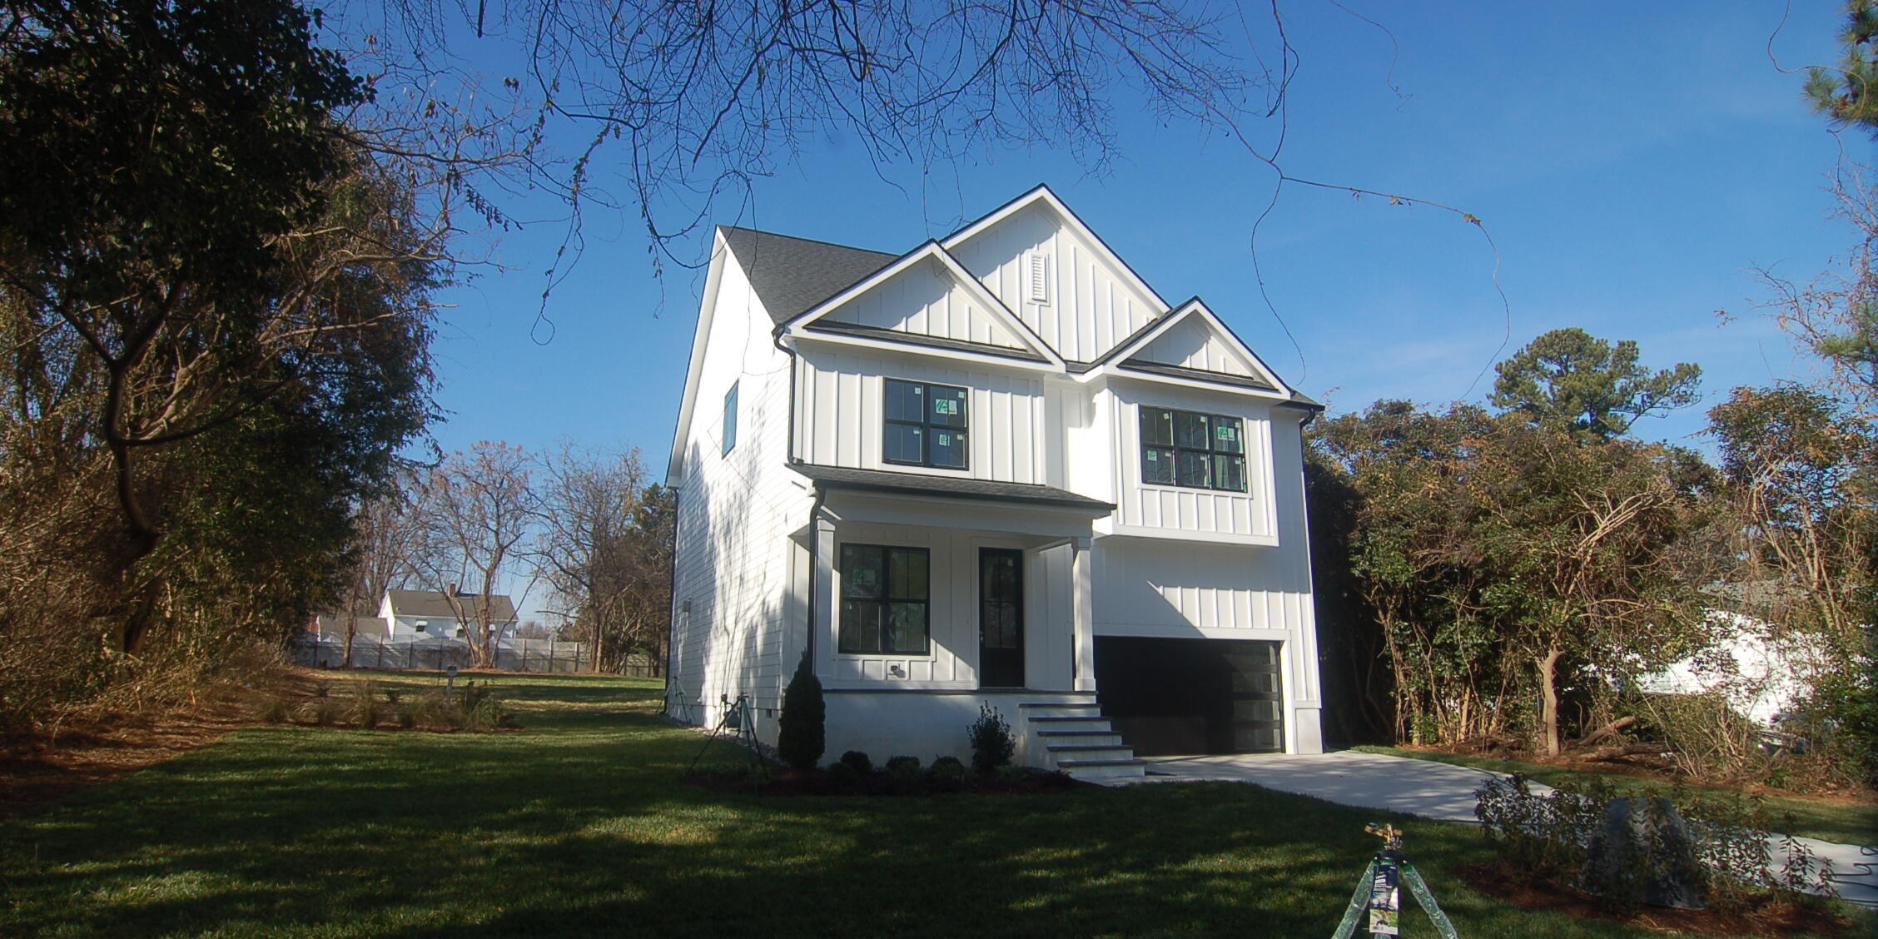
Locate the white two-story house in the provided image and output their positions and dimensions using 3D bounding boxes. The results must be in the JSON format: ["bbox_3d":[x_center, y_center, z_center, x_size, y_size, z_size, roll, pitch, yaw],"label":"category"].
[{"bbox_3d":[0.729,0.284,22.244,11.583,12.078,14.949,6,-14,-23],"label":"white two-story house"}]

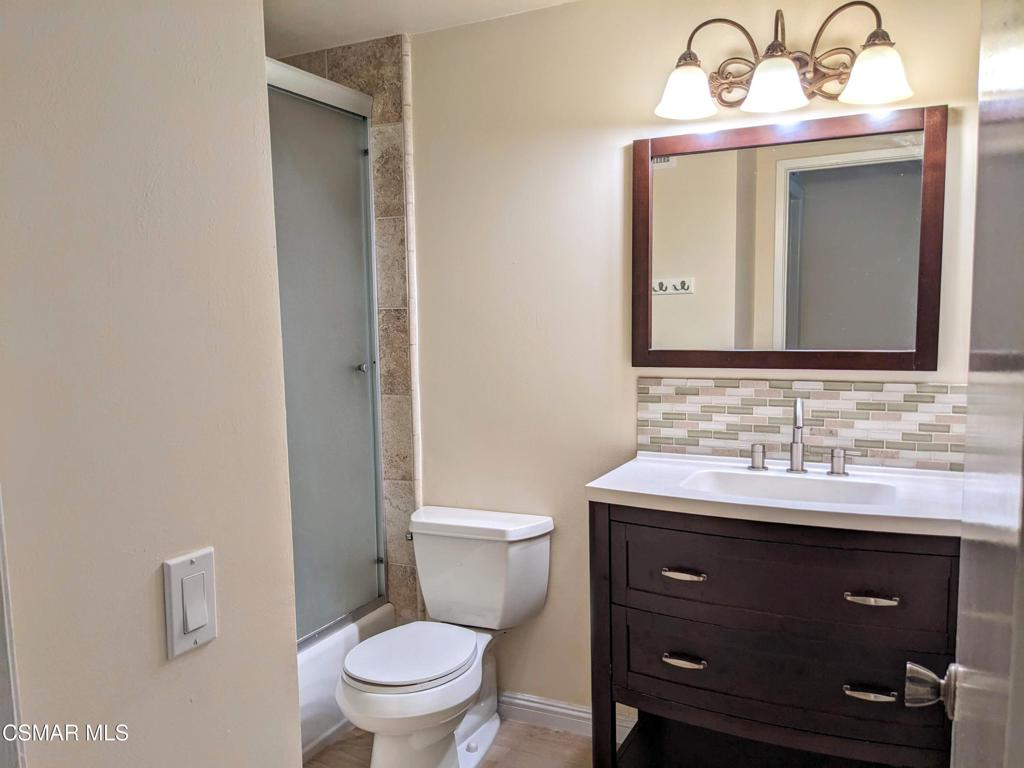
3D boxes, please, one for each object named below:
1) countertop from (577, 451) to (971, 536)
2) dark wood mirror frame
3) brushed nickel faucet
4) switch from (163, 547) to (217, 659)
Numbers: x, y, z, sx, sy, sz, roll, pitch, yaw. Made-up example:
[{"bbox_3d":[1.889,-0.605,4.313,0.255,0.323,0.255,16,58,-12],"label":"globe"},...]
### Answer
[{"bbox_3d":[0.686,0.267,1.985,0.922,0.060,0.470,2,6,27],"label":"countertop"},{"bbox_3d":[0.711,-0.364,2.153,0.790,0.647,0.026,2,6,27],"label":"dark wood mirror frame"},{"bbox_3d":[0.736,0.137,2.063,0.050,0.206,0.155,1,6,19],"label":"brushed nickel faucet"},{"bbox_3d":[-0.379,0.262,0.954,0.012,0.115,0.070,2,6,27],"label":"switch"}]

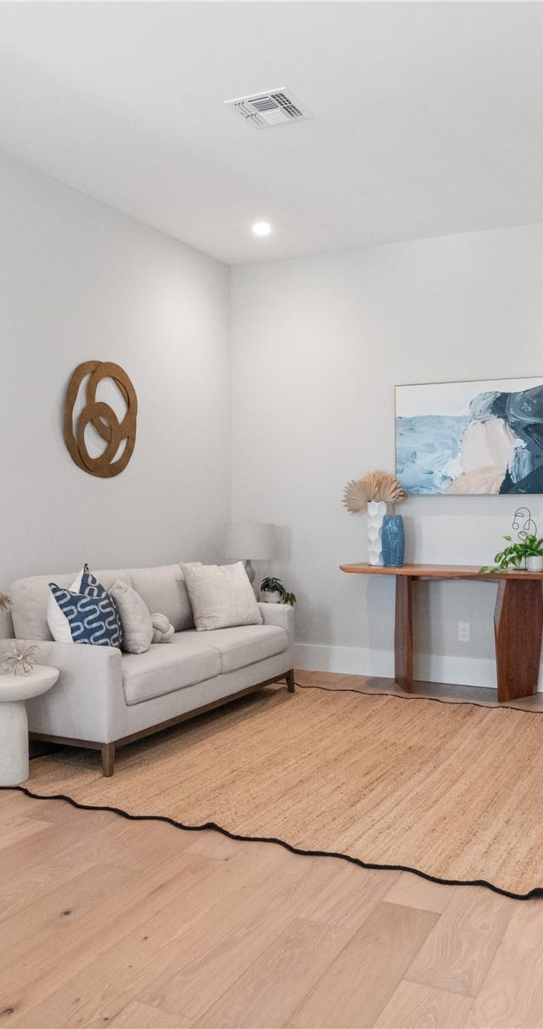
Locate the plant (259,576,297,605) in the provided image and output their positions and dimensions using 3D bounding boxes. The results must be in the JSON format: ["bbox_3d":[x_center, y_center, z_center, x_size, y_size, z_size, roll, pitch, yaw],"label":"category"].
[{"bbox_3d":[0.049,0.541,5.578,0.251,0.211,0.201,0,0,25],"label":"plant"}]

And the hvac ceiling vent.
[{"bbox_3d":[-0.005,-1.857,3.639,0.292,0.025,0.292,1,1,26],"label":"hvac ceiling vent"}]

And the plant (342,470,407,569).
[{"bbox_3d":[0.695,0.025,5.357,0.402,0.643,0.271,0,0,25],"label":"plant"}]

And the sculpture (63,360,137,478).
[{"bbox_3d":[-1.016,-0.569,4.723,0.055,0.683,0.643,0,0,28],"label":"sculpture"}]

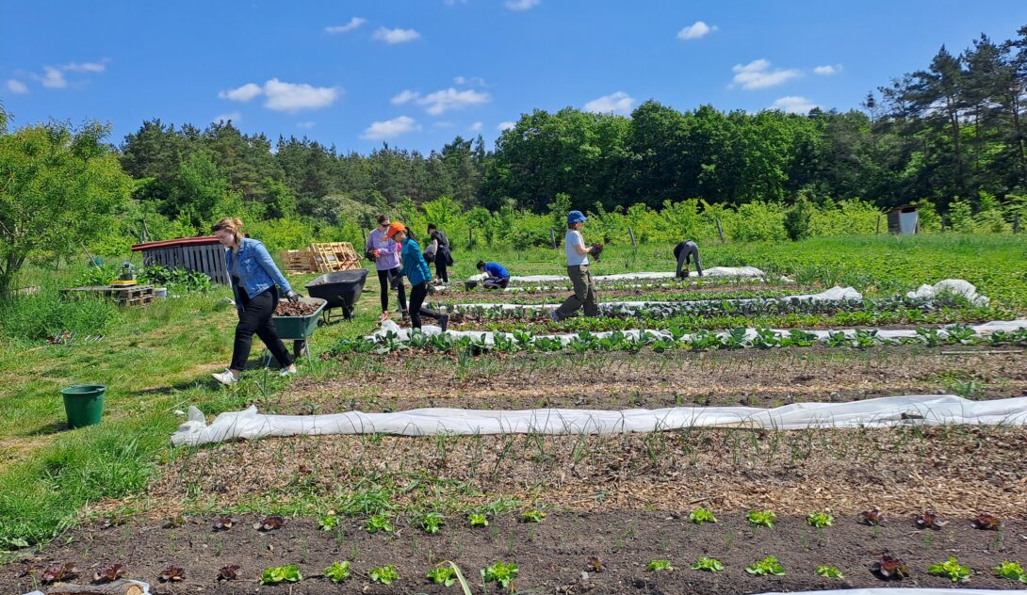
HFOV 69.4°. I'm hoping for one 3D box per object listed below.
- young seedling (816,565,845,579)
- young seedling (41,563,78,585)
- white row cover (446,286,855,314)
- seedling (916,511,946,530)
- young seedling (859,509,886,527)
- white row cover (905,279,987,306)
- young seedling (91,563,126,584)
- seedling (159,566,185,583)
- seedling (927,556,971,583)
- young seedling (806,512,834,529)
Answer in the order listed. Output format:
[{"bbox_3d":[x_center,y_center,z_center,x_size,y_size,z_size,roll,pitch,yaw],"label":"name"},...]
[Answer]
[{"bbox_3d":[1.351,1.171,3.171,0.125,0.055,0.110,0,6,0],"label":"young seedling"},{"bbox_3d":[-1.913,1.164,3.122,0.155,0.080,0.140,0,6,0],"label":"young seedling"},{"bbox_3d":[2.544,-0.028,14.118,8.489,0.320,0.700,-1,6,-7],"label":"white row cover"},{"bbox_3d":[2.074,1.096,3.684,0.156,0.073,0.156,0,5,0],"label":"seedling"},{"bbox_3d":[1.803,1.090,3.726,0.139,0.076,0.139,0,5,0],"label":"young seedling"},{"bbox_3d":[8.490,-0.137,14.494,1.400,0.460,0.750,-1,6,-7],"label":"white row cover"},{"bbox_3d":[-1.742,1.189,3.202,0.142,0.070,0.131,0,6,0],"label":"young seedling"},{"bbox_3d":[-1.466,1.191,3.185,0.110,0.070,0.101,0,6,0],"label":"seedling"},{"bbox_3d":[1.853,1.155,3.155,0.180,0.090,0.170,0,6,0],"label":"seedling"},{"bbox_3d":[1.529,1.096,3.704,0.138,0.068,0.138,0,5,0],"label":"young seedling"}]

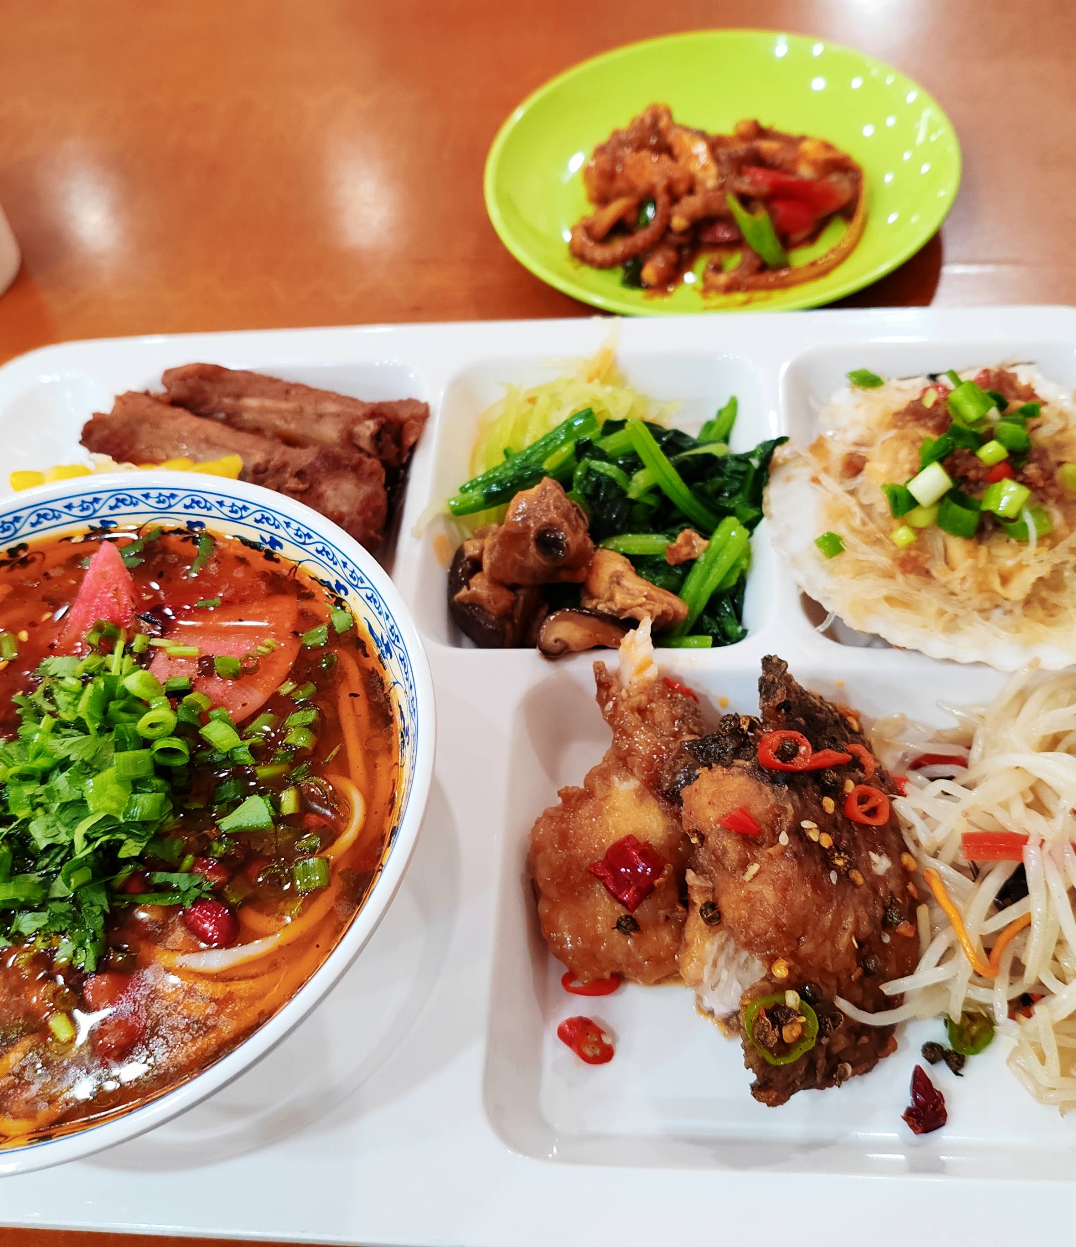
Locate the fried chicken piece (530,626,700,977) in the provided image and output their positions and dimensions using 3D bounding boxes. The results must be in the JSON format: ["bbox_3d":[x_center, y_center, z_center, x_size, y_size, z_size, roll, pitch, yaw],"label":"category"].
[{"bbox_3d":[0.018,0.041,0.294,0.038,0.029,0.078,-1,54,7],"label":"fried chicken piece"}]

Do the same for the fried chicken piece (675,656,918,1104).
[{"bbox_3d":[0.055,0.053,0.279,0.049,0.032,0.092,-1,54,7],"label":"fried chicken piece"}]

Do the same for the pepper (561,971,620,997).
[{"bbox_3d":[0.012,0.077,0.285,0.013,0.005,0.009,-1,54,7],"label":"pepper"}]

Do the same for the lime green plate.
[{"bbox_3d":[0.058,-0.140,0.426,0.149,0.027,0.149,-1,54,7],"label":"lime green plate"}]

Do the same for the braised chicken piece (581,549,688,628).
[{"bbox_3d":[0.025,-0.007,0.324,0.025,0.016,0.016,28,62,24],"label":"braised chicken piece"}]

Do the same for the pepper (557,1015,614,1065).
[{"bbox_3d":[0.010,0.088,0.275,0.013,0.007,0.009,28,62,24],"label":"pepper"}]

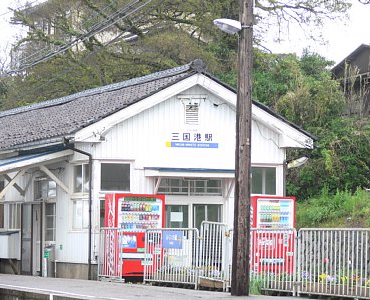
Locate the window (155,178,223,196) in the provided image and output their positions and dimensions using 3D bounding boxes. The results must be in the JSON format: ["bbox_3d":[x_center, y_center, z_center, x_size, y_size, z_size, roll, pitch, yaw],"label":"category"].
[{"bbox_3d":[0.119,0.851,36.821,1.566,0.405,0.100,2,-3,-19],"label":"window"}]

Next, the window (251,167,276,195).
[{"bbox_3d":[1.793,0.724,37.405,0.696,0.648,0.100,2,-3,-19],"label":"window"}]

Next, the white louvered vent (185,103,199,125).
[{"bbox_3d":[0.169,-0.815,36.500,0.339,0.493,0.060,2,-3,-21],"label":"white louvered vent"}]

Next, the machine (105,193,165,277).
[{"bbox_3d":[-1.099,1.906,35.812,1.170,1.830,0.720,2,-3,-19],"label":"machine"}]

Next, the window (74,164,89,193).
[{"bbox_3d":[-2.355,0.658,37.018,0.100,0.653,1.507,2,-3,-19],"label":"window"}]

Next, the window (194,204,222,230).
[{"bbox_3d":[0.532,1.552,36.931,0.716,0.616,0.100,2,-3,-19],"label":"window"}]

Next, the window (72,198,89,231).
[{"bbox_3d":[-2.372,1.486,36.998,0.100,0.686,1.636,2,-3,-19],"label":"window"}]

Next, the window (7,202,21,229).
[{"bbox_3d":[-4.555,1.787,43.321,0.100,0.709,1.535,2,-3,-19],"label":"window"}]

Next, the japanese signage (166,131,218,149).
[{"bbox_3d":[0.174,-0.217,36.889,1.256,0.365,0.050,2,-3,-19],"label":"japanese signage"}]

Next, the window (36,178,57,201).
[{"bbox_3d":[-3.462,1.007,40.207,0.100,0.497,2.235,2,-3,-19],"label":"window"}]

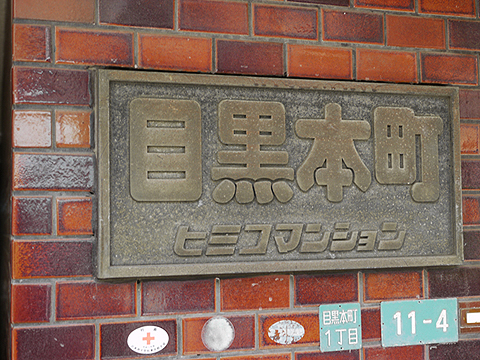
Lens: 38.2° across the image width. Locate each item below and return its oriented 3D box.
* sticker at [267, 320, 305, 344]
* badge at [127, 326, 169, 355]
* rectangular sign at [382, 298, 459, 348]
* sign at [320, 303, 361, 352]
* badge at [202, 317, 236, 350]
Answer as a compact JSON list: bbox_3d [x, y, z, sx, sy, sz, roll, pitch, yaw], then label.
[{"bbox_3d":[0.060,0.195,0.886,0.051,0.032,0.004,0,-4,-18],"label":"sticker"},{"bbox_3d":[-0.110,0.192,0.831,0.051,0.034,0.004,0,-4,-18],"label":"badge"},{"bbox_3d":[0.248,0.195,0.947,0.120,0.060,0.007,0,-4,-18],"label":"rectangular sign"},{"bbox_3d":[0.134,0.193,0.909,0.059,0.060,0.007,0,-4,-18],"label":"sign"},{"bbox_3d":[-0.026,0.190,0.857,0.044,0.044,0.006,0,-4,-18],"label":"badge"}]

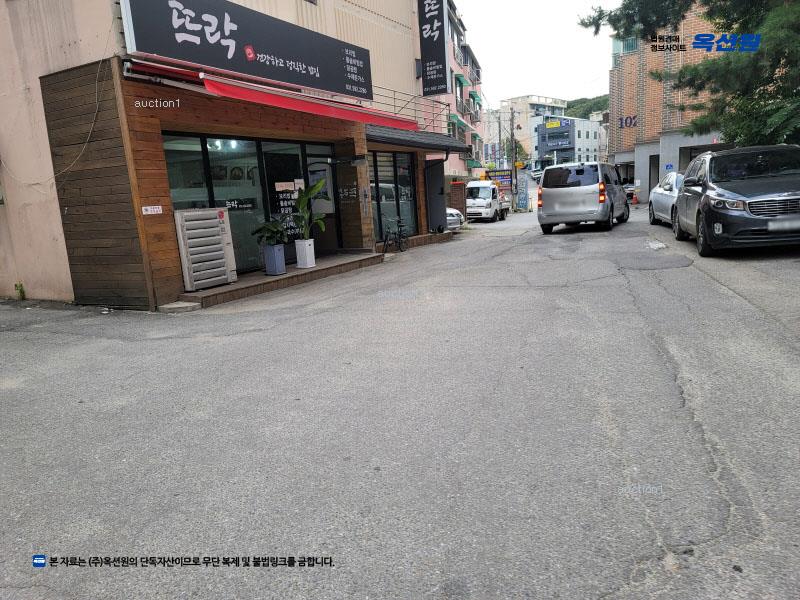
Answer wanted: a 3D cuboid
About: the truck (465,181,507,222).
[{"bbox_3d":[4.350,-4.950,29.400,1.740,2.000,5.100,0,12,20],"label":"truck"}]

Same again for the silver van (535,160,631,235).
[{"bbox_3d":[5.810,-3.200,17.900,1.920,1.930,5.130,2,13,28],"label":"silver van"}]

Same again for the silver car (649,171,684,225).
[{"bbox_3d":[8.150,-2.770,15.600,1.840,1.460,4.800,-1,12,13],"label":"silver car"}]

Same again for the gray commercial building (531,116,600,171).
[{"bbox_3d":[25.171,-23.365,88.131,7.500,7.826,8.500,-13,15,-39],"label":"gray commercial building"}]

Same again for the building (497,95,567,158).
[{"bbox_3d":[28.417,-35.839,125.008,8.500,13.733,17.000,6,15,39],"label":"building"}]

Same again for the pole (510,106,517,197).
[{"bbox_3d":[6.877,-8.481,35.112,0.330,6.216,0.330,2,13,27],"label":"pole"}]

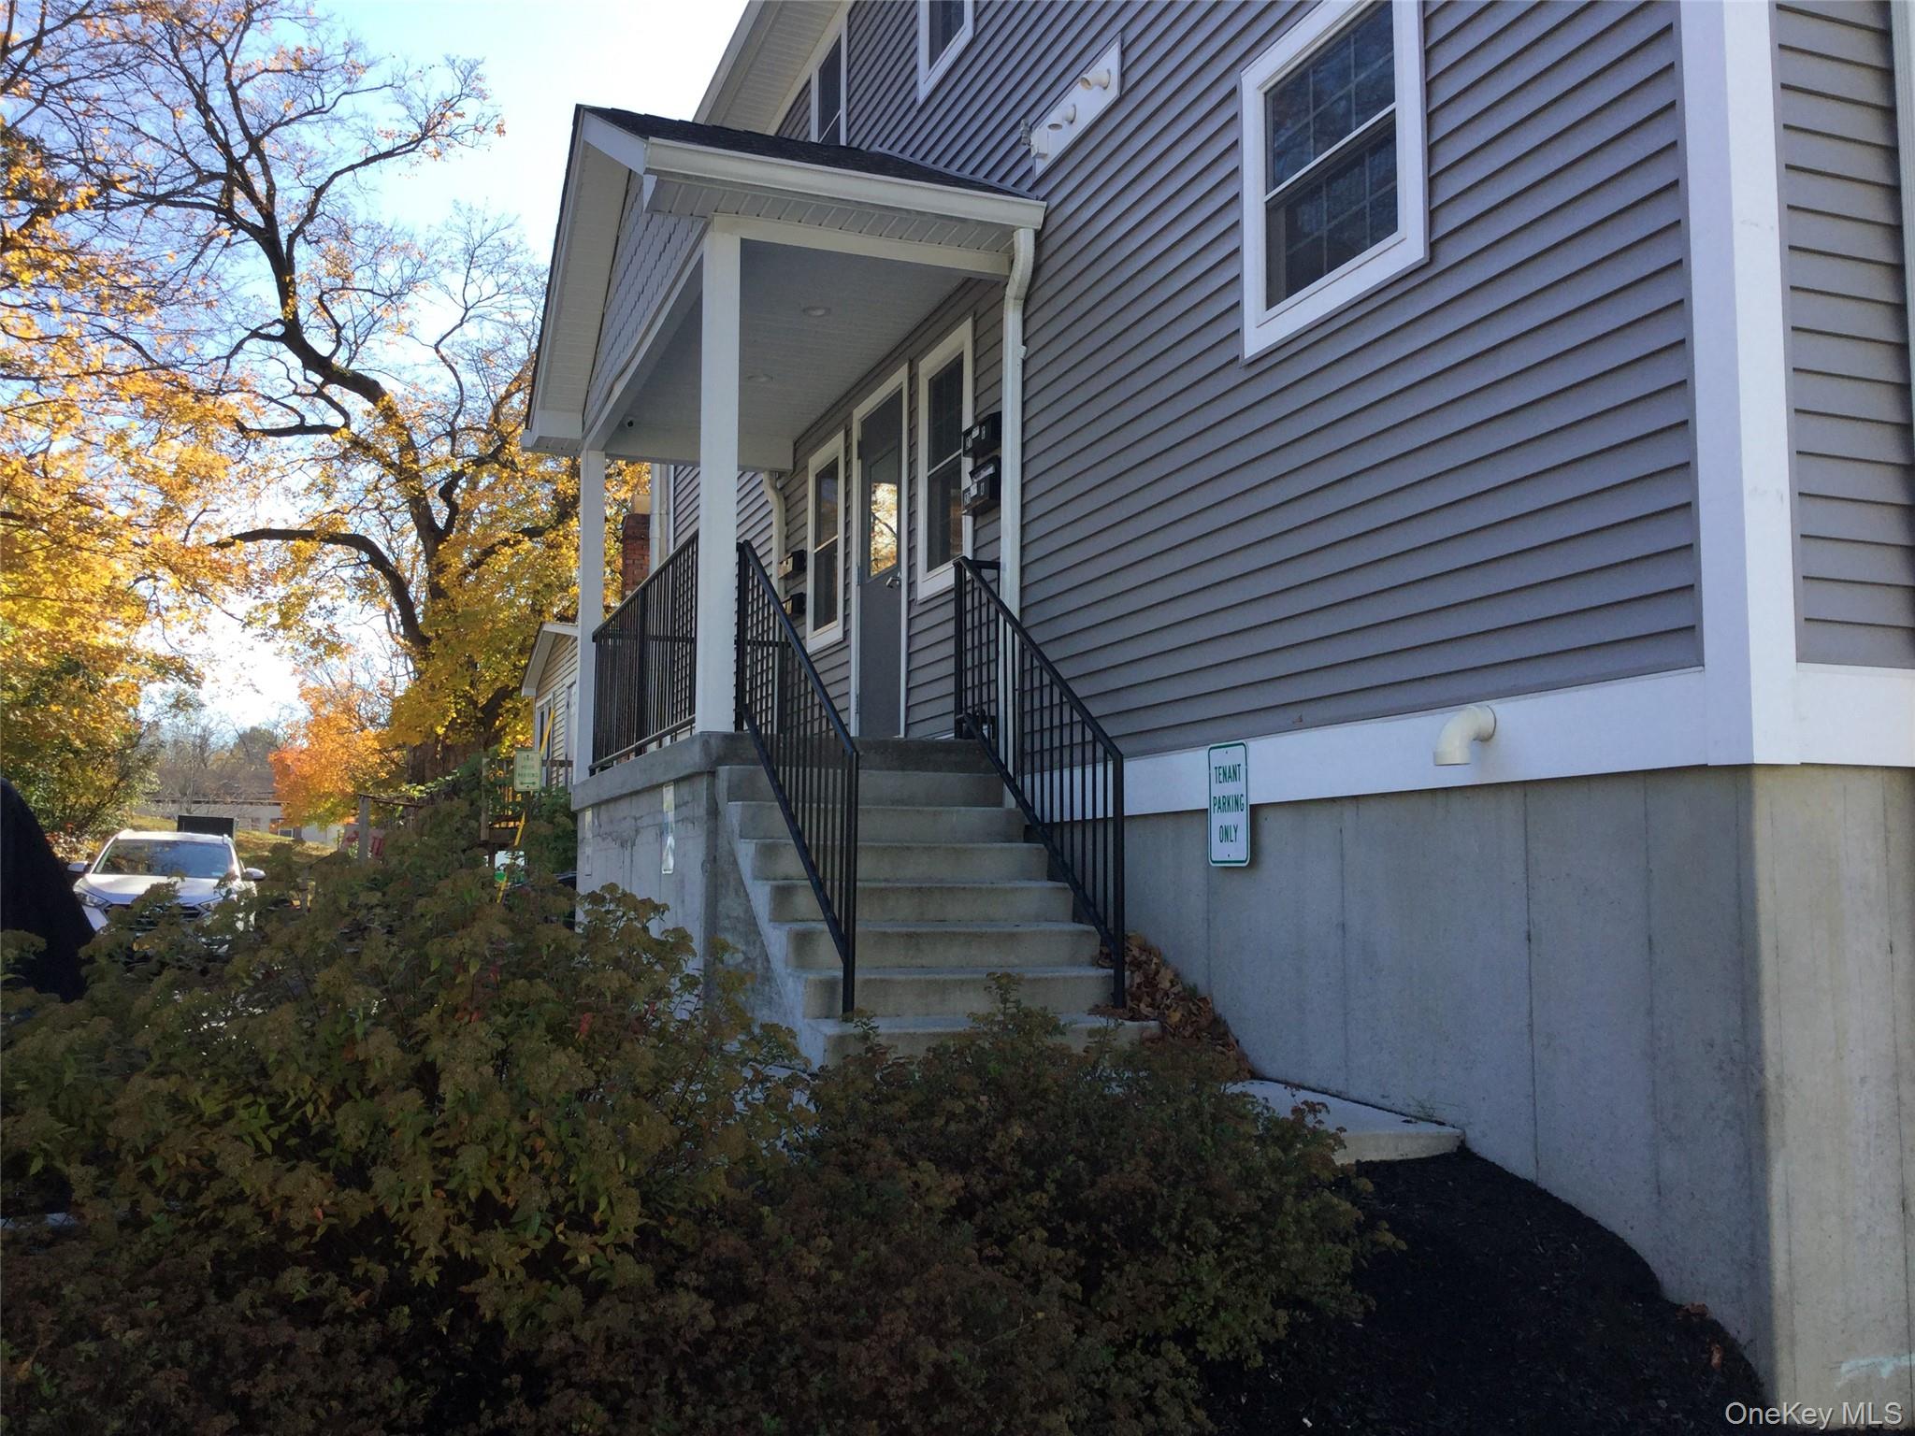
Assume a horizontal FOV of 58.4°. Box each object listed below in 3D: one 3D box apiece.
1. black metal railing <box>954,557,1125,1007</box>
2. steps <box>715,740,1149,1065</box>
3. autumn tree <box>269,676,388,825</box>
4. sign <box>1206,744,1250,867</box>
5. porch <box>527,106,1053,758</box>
[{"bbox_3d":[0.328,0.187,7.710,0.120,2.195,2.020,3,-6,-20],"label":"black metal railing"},{"bbox_3d":[-0.180,0.713,7.359,1.360,1.424,1.970,3,-6,-20],"label":"steps"},{"bbox_3d":[-24.800,1.630,68.000,4.900,6.600,4.900,3,-6,-20],"label":"autumn tree"},{"bbox_3d":[0.998,0.322,6.318,0.012,0.457,0.305,3,-6,-20],"label":"sign"},{"bbox_3d":[-1.390,-1.627,10.353,1.930,4.060,5.300,3,-6,-20],"label":"porch"}]

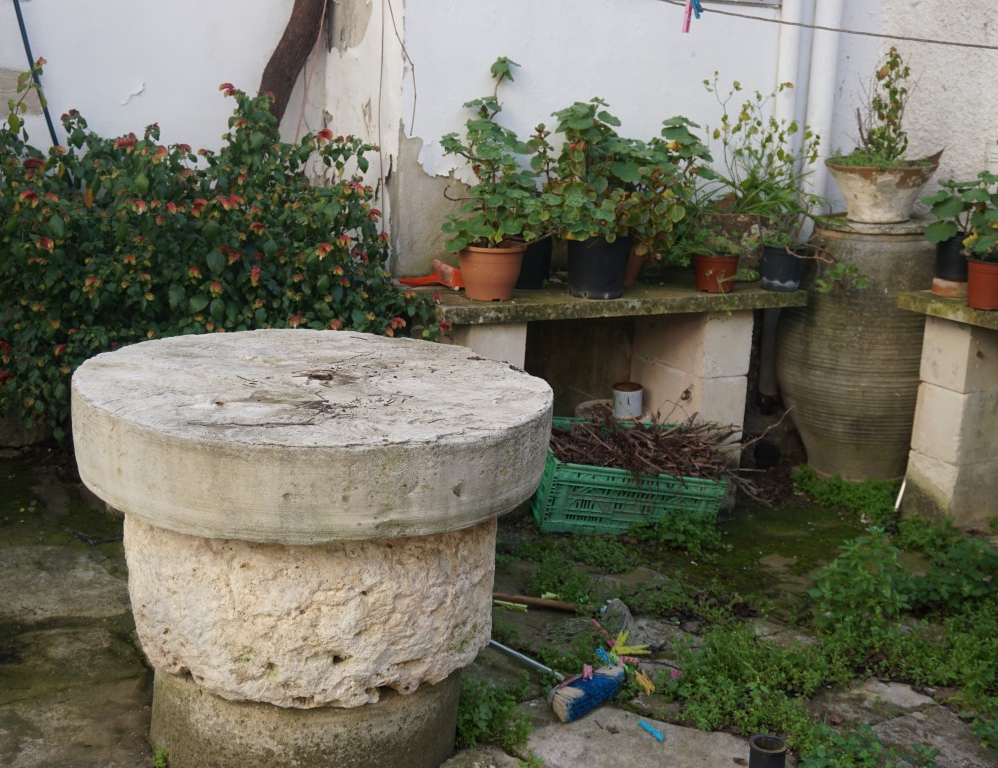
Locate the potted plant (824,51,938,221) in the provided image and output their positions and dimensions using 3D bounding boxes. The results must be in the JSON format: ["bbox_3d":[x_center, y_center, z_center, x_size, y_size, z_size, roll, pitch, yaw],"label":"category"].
[{"bbox_3d":[1.486,-0.964,4.588,0.450,0.656,0.440,1,12,0],"label":"potted plant"}]

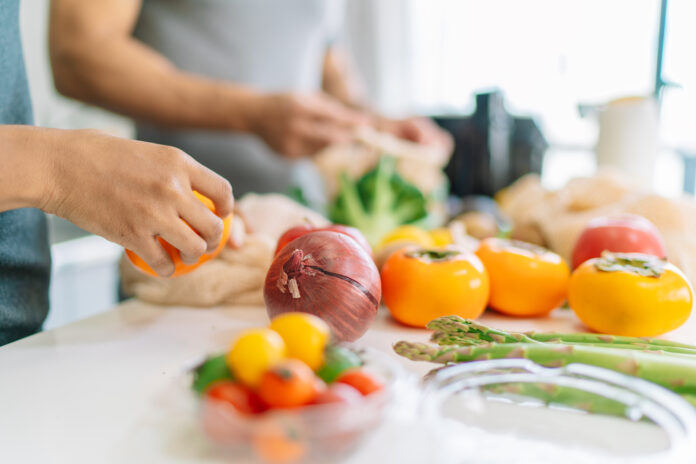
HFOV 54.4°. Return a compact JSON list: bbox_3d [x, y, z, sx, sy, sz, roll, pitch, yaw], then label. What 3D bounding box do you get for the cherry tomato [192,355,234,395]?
[{"bbox_3d":[-0.065,0.075,0.342,0.028,0.028,0.028,0,10,0],"label":"cherry tomato"}]

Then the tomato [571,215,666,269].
[{"bbox_3d":[0.227,0.021,0.570,0.077,0.069,0.077,0,9,0],"label":"tomato"}]

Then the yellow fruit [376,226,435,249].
[{"bbox_3d":[0.056,0.019,0.650,0.055,0.050,0.055,0,9,0],"label":"yellow fruit"}]

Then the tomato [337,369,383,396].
[{"bbox_3d":[0.005,0.081,0.338,0.028,0.028,0.028,0,10,0],"label":"tomato"}]

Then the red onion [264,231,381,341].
[{"bbox_3d":[-0.017,0.037,0.460,0.078,0.078,0.078,31,0,33],"label":"red onion"}]

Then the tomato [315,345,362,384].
[{"bbox_3d":[-0.005,0.067,0.325,0.026,0.025,0.026,0,9,0],"label":"tomato"}]

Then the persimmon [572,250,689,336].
[{"bbox_3d":[0.196,0.044,0.472,0.081,0.056,0.081,6,9,0],"label":"persimmon"}]

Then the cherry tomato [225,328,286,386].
[{"bbox_3d":[-0.044,0.061,0.327,0.028,0.028,0.028,0,10,0],"label":"cherry tomato"}]

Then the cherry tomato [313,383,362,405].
[{"bbox_3d":[-0.005,0.077,0.298,0.025,0.024,0.025,0,9,0],"label":"cherry tomato"}]

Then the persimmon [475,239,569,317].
[{"bbox_3d":[0.131,0.035,0.518,0.075,0.057,0.075,12,9,0],"label":"persimmon"}]

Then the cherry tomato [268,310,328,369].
[{"bbox_3d":[-0.024,0.056,0.344,0.029,0.029,0.029,0,10,0],"label":"cherry tomato"}]

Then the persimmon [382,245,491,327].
[{"bbox_3d":[0.062,0.040,0.488,0.077,0.058,0.077,0,10,0],"label":"persimmon"}]

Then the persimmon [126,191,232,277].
[{"bbox_3d":[-0.119,0.000,0.476,0.079,0.058,0.079,-25,6,0],"label":"persimmon"}]

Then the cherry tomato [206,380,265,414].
[{"bbox_3d":[-0.052,0.081,0.313,0.028,0.028,0.028,0,10,0],"label":"cherry tomato"}]

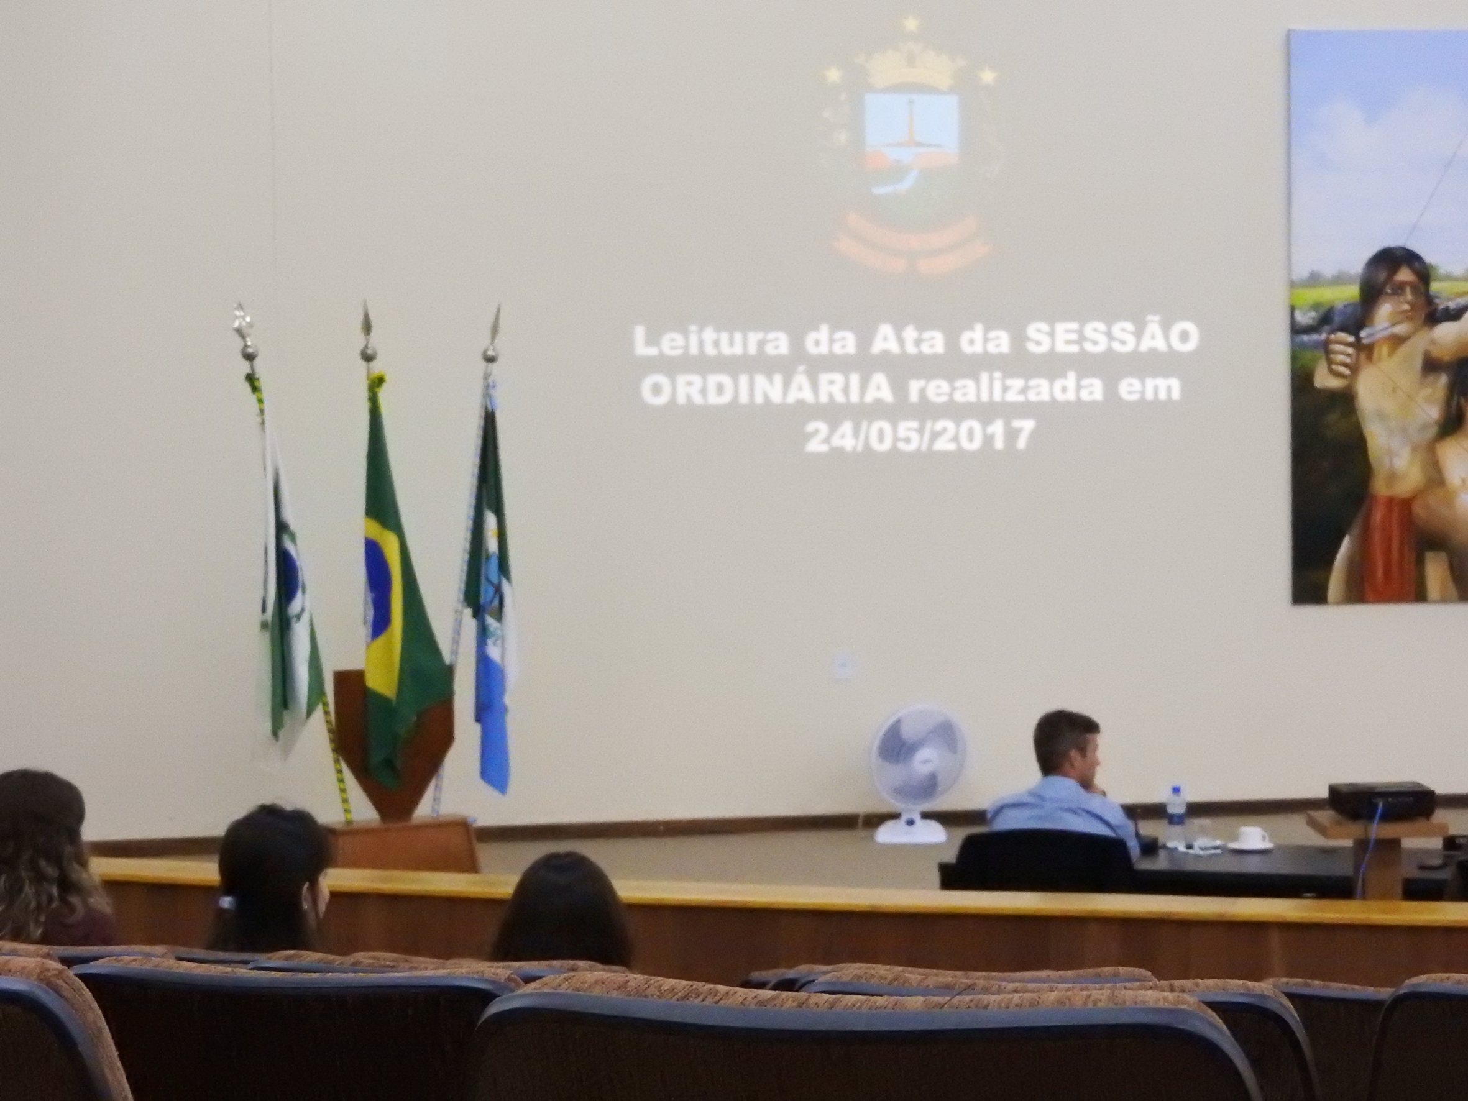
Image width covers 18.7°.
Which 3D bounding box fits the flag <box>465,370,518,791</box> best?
[{"bbox_3d":[-1.005,0.147,18.400,0.212,1.711,0.200,-2,4,-15],"label":"flag"}]

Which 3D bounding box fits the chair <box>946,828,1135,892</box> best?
[{"bbox_3d":[0.946,1.229,12.725,0.580,0.925,0.600,0,4,20],"label":"chair"}]

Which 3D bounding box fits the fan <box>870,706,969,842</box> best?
[{"bbox_3d":[0.814,0.988,19.620,0.425,0.610,0.290,-2,4,-12],"label":"fan"}]

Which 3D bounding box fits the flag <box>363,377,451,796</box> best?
[{"bbox_3d":[-1.333,0.127,18.250,0.348,1.697,0.240,-2,4,-15],"label":"flag"}]

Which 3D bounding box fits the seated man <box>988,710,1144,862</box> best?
[{"bbox_3d":[0.995,1.067,12.974,0.540,1.218,0.720,1,4,24],"label":"seated man"}]

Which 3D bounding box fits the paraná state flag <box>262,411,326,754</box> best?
[{"bbox_3d":[-1.798,0.117,18.200,0.249,1.430,0.200,-2,4,-15],"label":"paraná state flag"}]

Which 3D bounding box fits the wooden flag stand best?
[{"bbox_3d":[-1.383,0.938,18.300,0.620,0.903,0.340,-2,4,-20],"label":"wooden flag stand"}]

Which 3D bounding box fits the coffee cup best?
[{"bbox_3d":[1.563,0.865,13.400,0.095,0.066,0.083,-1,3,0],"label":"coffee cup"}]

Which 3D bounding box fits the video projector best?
[{"bbox_3d":[1.863,0.724,12.800,0.290,0.095,0.235,-1,3,-8],"label":"video projector"}]

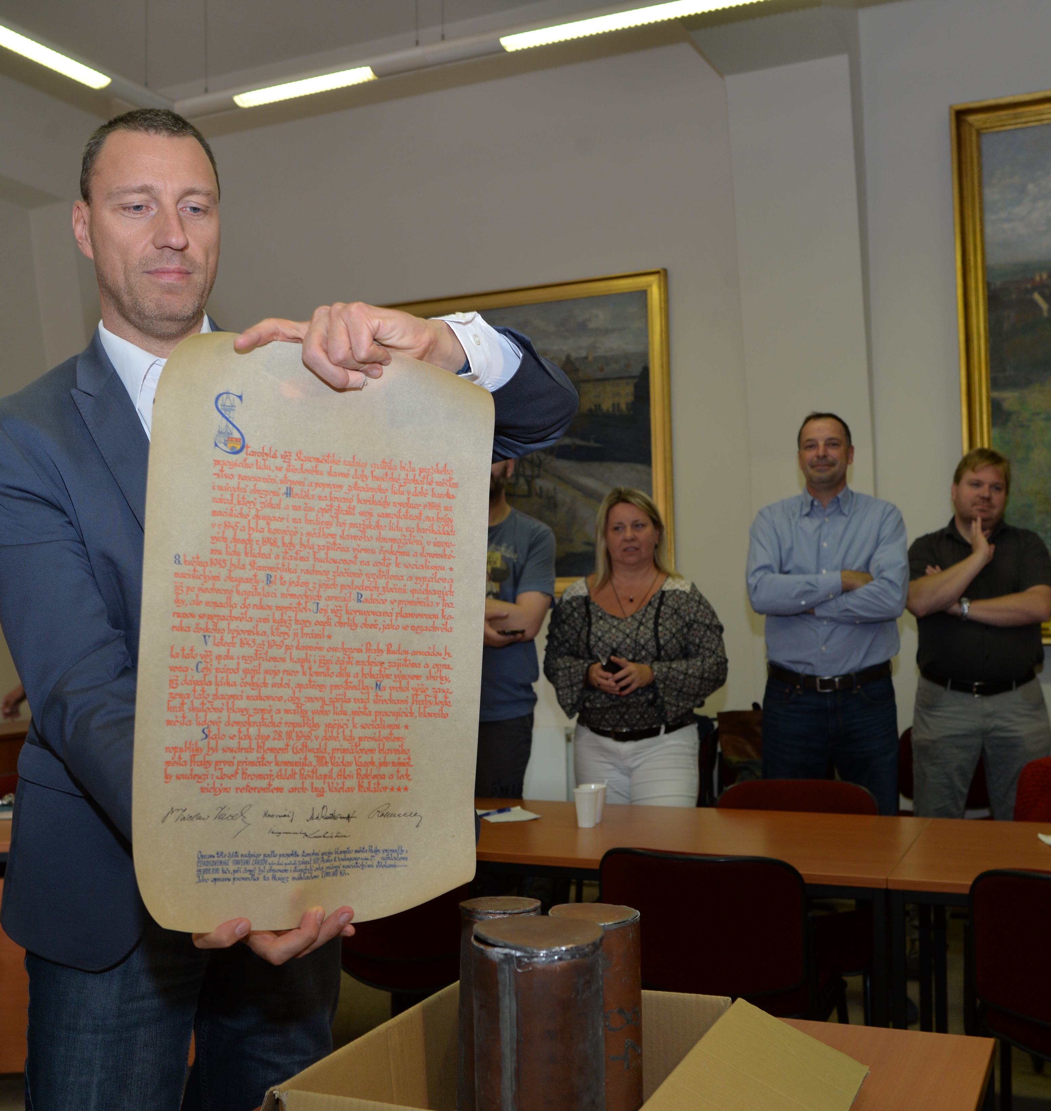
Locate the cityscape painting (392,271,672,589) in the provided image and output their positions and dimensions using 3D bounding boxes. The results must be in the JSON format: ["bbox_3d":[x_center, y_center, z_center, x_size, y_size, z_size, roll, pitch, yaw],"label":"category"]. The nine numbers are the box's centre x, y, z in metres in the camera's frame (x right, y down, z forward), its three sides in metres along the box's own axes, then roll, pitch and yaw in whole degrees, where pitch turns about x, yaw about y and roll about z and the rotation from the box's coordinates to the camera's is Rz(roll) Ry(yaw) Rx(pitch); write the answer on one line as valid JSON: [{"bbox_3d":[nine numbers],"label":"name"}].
[{"bbox_3d":[-0.089,-0.513,5.972,1.600,1.420,0.080,-2,-2,24],"label":"cityscape painting"}]

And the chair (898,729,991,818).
[{"bbox_3d":[1.554,1.027,4.711,0.520,0.810,0.550,-2,-2,24],"label":"chair"}]

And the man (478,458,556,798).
[{"bbox_3d":[-0.116,0.538,4.050,0.500,1.810,0.370,-1,-2,3],"label":"man"}]

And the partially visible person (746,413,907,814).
[{"bbox_3d":[0.948,0.493,4.083,0.500,1.860,0.370,-2,-2,13],"label":"partially visible person"}]

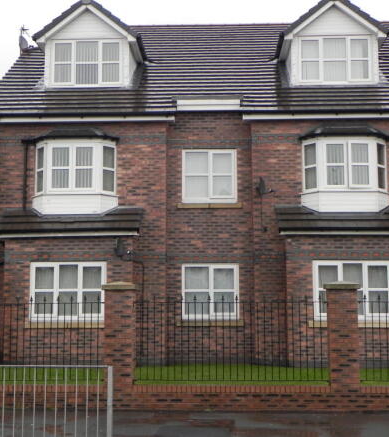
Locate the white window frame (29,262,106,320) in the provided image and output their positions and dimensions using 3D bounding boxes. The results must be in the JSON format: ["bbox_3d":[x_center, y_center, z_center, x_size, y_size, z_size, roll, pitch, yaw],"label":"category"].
[{"bbox_3d":[-2.710,1.565,16.657,1.636,1.259,0.100,0,-6,2],"label":"white window frame"}]

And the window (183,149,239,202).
[{"bbox_3d":[0.348,-0.985,18.063,1.304,1.253,0.100,0,-6,2],"label":"window"}]

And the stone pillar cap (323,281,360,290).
[{"bbox_3d":[2.328,1.061,12.240,0.515,0.130,0.515,0,-6,2],"label":"stone pillar cap"}]

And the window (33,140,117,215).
[{"bbox_3d":[-2.729,-0.919,17.526,1.977,1.713,0.420,0,-6,2],"label":"window"}]

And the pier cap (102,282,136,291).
[{"bbox_3d":[-1.172,1.078,12.393,0.530,0.129,0.530,0,-6,2],"label":"pier cap"}]

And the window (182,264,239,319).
[{"bbox_3d":[0.370,1.698,17.890,1.325,1.294,0.100,0,-6,2],"label":"window"}]

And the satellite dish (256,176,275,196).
[{"bbox_3d":[1.600,-0.718,17.218,0.360,0.440,0.430,-3,-7,27],"label":"satellite dish"}]

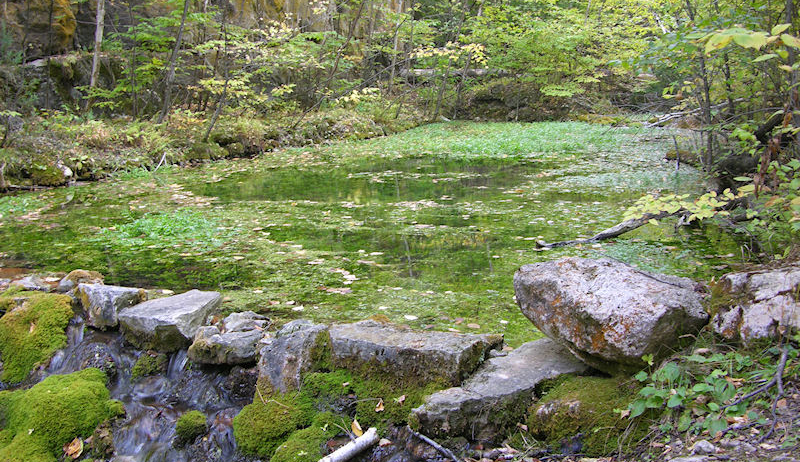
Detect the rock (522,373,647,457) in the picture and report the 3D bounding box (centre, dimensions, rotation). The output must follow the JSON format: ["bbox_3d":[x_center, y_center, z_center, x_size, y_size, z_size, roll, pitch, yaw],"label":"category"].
[{"bbox_3d":[0.737,0.707,3.212,0.430,0.260,0.340,0,12,0],"label":"rock"}]

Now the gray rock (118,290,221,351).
[{"bbox_3d":[-1.068,0.392,3.748,0.340,0.190,0.400,7,14,29],"label":"gray rock"}]

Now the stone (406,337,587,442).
[{"bbox_3d":[0.426,0.665,3.520,0.760,0.240,0.360,-5,12,-24],"label":"stone"}]

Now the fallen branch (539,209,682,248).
[{"bbox_3d":[1.455,-0.047,5.566,1.200,0.180,0.160,-6,13,-24],"label":"fallen branch"}]

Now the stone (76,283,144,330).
[{"bbox_3d":[-1.660,0.430,4.660,0.340,0.210,0.260,-3,12,-15],"label":"stone"}]

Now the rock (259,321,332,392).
[{"bbox_3d":[-0.492,0.581,3.790,0.300,0.270,0.280,2,11,10],"label":"rock"}]

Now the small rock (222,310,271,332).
[{"bbox_3d":[-0.789,0.471,4.170,0.220,0.090,0.160,0,11,0],"label":"small rock"}]

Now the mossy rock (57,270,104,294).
[{"bbox_3d":[-1.963,0.308,4.980,0.250,0.140,0.210,-3,12,-15],"label":"mossy rock"}]

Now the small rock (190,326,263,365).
[{"bbox_3d":[-0.760,0.482,3.542,0.320,0.150,0.230,0,12,0],"label":"small rock"}]

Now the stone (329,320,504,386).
[{"bbox_3d":[0.082,0.559,3.800,0.750,0.190,0.330,3,12,17],"label":"stone"}]

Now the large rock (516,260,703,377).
[{"bbox_3d":[0.868,0.300,3.318,0.710,0.360,0.500,3,12,12],"label":"large rock"}]

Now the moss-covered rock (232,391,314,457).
[{"bbox_3d":[-0.507,0.752,3.242,0.310,0.190,0.260,-2,12,-10],"label":"moss-covered rock"}]

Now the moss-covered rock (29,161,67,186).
[{"bbox_3d":[-4.155,-0.682,9.550,0.420,0.260,0.330,-4,12,-20],"label":"moss-covered rock"}]

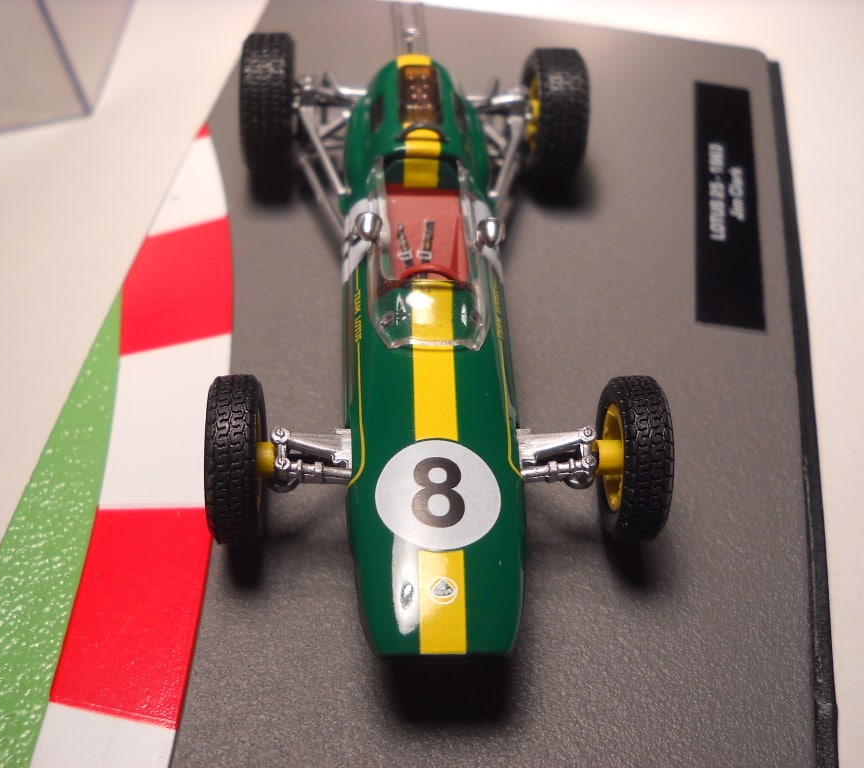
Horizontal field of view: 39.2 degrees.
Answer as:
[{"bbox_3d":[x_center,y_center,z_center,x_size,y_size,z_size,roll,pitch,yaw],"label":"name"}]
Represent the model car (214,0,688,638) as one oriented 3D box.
[{"bbox_3d":[-0.001,-0.013,0.114,0.037,0.018,0.088,0,41,-4],"label":"model car"}]

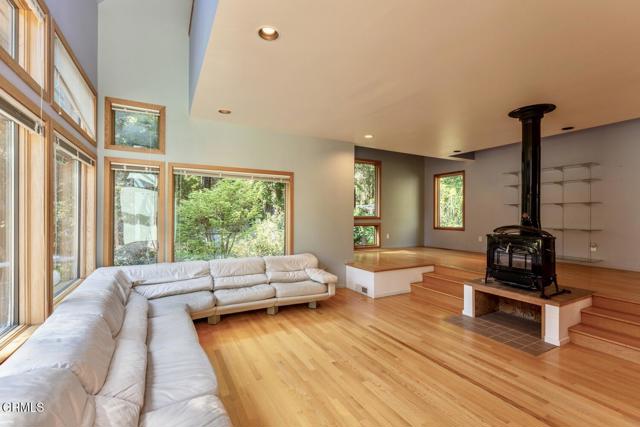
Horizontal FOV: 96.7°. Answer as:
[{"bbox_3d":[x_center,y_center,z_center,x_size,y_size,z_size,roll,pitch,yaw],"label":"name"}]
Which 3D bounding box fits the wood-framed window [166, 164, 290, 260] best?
[{"bbox_3d":[-1.285,0.007,4.436,1.899,1.429,0.100,0,0,-29],"label":"wood-framed window"}]

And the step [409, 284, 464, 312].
[{"bbox_3d":[2.048,1.351,4.656,0.312,0.149,1.179,0,0,-29],"label":"step"}]

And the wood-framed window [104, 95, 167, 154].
[{"bbox_3d":[-2.448,-1.150,3.799,0.679,0.666,0.100,0,0,-29],"label":"wood-framed window"}]

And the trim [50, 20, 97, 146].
[{"bbox_3d":[-2.408,-1.132,2.804,0.100,0.642,1.609,0,0,-29],"label":"trim"}]

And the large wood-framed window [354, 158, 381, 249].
[{"bbox_3d":[1.235,-0.217,7.536,0.973,2.371,0.100,0,0,-29],"label":"large wood-framed window"}]

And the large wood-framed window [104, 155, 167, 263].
[{"bbox_3d":[-2.456,0.001,3.796,0.679,1.433,0.100,0,0,-29],"label":"large wood-framed window"}]

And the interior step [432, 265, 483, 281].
[{"bbox_3d":[2.529,1.054,4.903,0.284,0.149,1.150,0,0,-29],"label":"interior step"}]

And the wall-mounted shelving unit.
[{"bbox_3d":[4.643,-0.009,5.748,0.355,1.775,1.491,0,0,-29],"label":"wall-mounted shelving unit"}]

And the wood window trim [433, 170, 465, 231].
[{"bbox_3d":[3.649,-0.339,7.998,0.100,1.634,0.963,0,0,-29],"label":"wood window trim"}]

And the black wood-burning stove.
[{"bbox_3d":[2.653,-0.160,3.674,0.511,2.279,0.809,0,0,-29],"label":"black wood-burning stove"}]

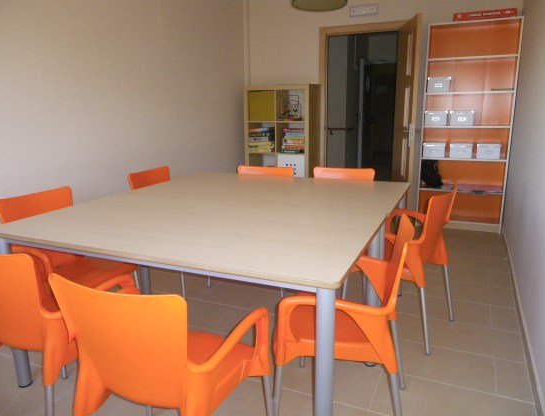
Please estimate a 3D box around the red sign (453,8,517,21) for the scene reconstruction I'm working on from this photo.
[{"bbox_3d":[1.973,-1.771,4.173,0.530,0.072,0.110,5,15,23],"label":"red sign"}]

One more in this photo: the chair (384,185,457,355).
[{"bbox_3d":[0.742,0.285,2.602,0.540,0.830,0.560,9,17,36],"label":"chair"}]

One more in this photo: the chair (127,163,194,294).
[{"bbox_3d":[-0.696,0.148,3.280,0.540,0.830,0.560,6,15,28],"label":"chair"}]

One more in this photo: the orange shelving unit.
[{"bbox_3d":[1.945,-0.777,4.508,0.800,2.010,0.280,5,15,23],"label":"orange shelving unit"}]

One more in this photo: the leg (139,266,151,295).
[{"bbox_3d":[-0.828,0.292,2.890,0.062,0.735,0.062,5,15,23],"label":"leg"}]

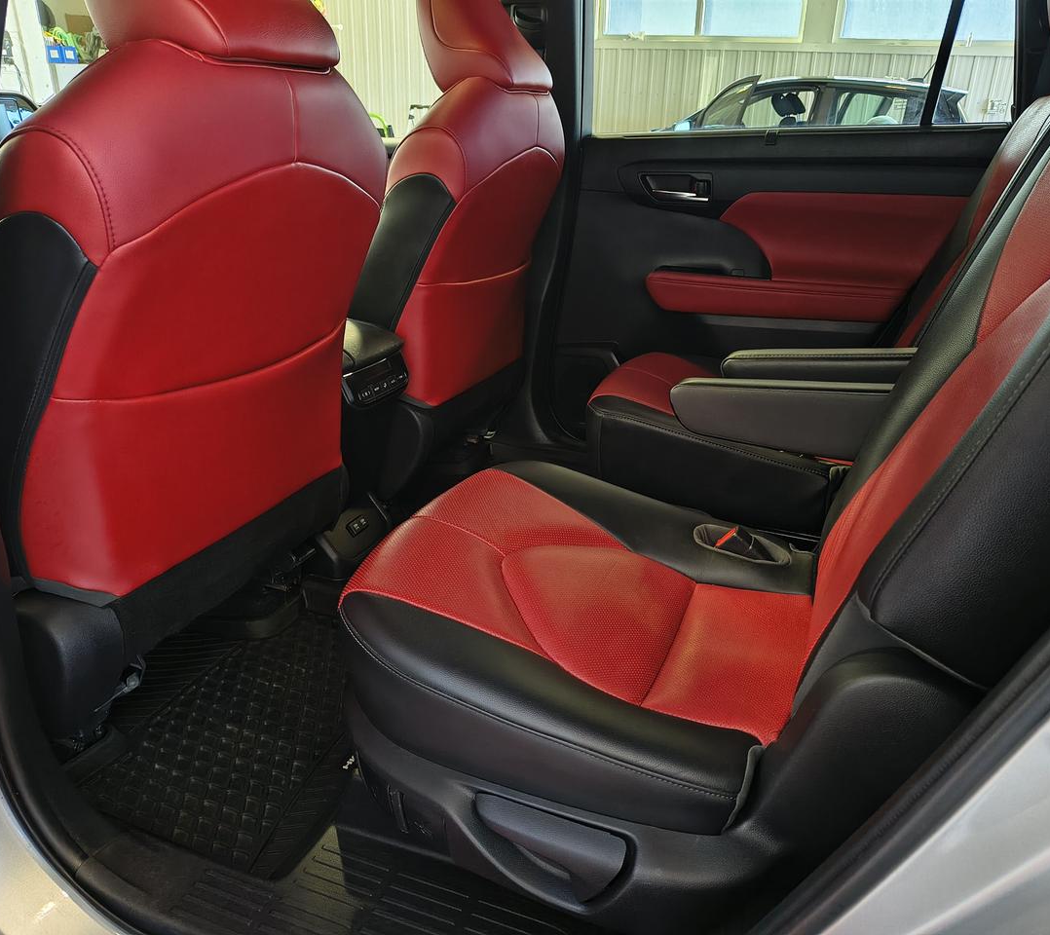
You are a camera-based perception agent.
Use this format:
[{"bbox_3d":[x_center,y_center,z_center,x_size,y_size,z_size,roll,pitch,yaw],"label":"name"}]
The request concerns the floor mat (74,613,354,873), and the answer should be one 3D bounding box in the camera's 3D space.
[{"bbox_3d":[-0.419,0.373,1.371,0.475,0.035,0.520,10,25,19],"label":"floor mat"}]

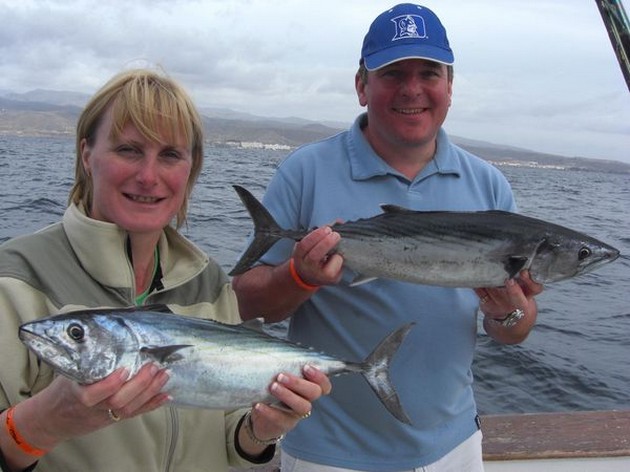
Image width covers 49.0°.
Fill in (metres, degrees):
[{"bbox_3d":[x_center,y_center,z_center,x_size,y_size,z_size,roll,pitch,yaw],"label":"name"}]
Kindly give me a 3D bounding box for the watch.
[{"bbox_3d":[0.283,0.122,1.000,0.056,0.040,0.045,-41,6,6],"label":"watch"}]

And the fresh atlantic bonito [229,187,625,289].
[{"bbox_3d":[0.152,0.009,0.986,0.552,0.135,0.080,3,5,3],"label":"fresh atlantic bonito"}]

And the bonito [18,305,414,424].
[{"bbox_3d":[-0.076,0.132,0.755,0.460,0.121,0.068,11,0,-26],"label":"bonito"}]

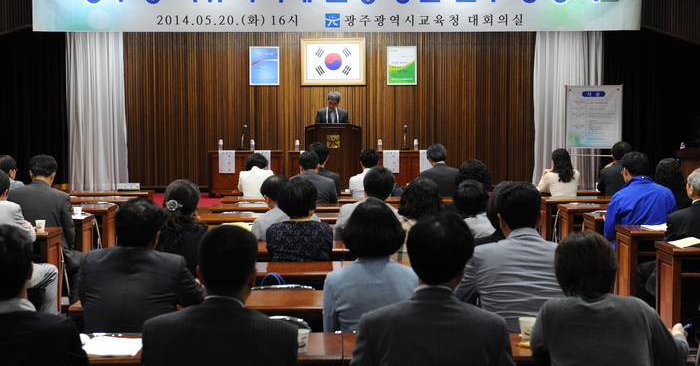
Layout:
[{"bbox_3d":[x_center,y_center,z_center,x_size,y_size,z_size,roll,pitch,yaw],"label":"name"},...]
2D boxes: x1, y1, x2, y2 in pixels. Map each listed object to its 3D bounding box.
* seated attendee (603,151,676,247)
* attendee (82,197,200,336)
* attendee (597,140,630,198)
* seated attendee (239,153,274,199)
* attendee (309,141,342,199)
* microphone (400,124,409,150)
[{"bbox_3d":[2.284,0.396,8.880,0.560,1.270,0.800,0,3,-1],"label":"seated attendee"},{"bbox_3d":[-0.864,0.676,4.867,0.540,1.246,0.740,0,3,0],"label":"attendee"},{"bbox_3d":[2.906,0.199,12.332,0.490,1.332,0.740,0,3,0],"label":"attendee"},{"bbox_3d":[-0.988,0.269,11.922,0.460,1.181,0.780,0,3,-1],"label":"seated attendee"},{"bbox_3d":[-0.312,0.216,11.926,0.500,1.287,0.800,0,3,-1],"label":"attendee"},{"bbox_3d":[0.878,-0.727,18.000,0.140,0.400,0.150,0,3,0],"label":"microphone"}]

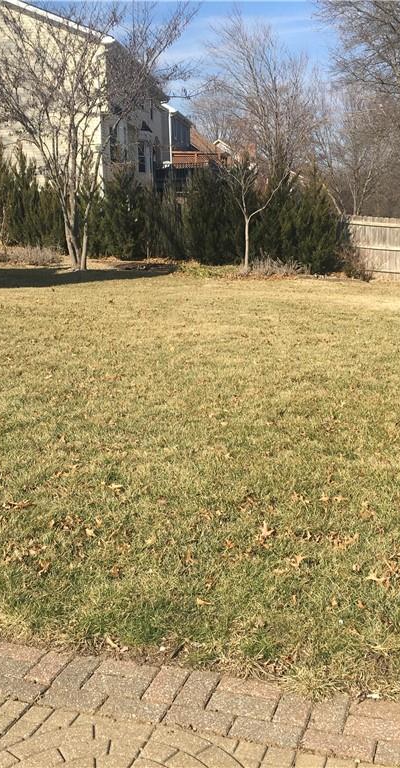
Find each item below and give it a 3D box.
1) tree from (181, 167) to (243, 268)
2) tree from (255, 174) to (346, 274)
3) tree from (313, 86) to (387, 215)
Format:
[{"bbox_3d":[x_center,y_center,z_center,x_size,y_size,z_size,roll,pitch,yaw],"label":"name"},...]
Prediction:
[{"bbox_3d":[0.344,-4.581,23.603,1.650,2.620,1.650,-1,11,1],"label":"tree"},{"bbox_3d":[2.695,-4.262,23.003,2.470,2.640,2.470,1,11,7],"label":"tree"},{"bbox_3d":[5.143,-7.223,29.512,2.550,5.760,2.550,1,11,10],"label":"tree"}]

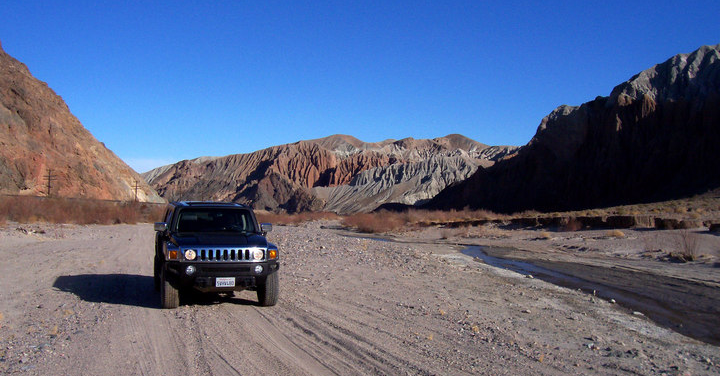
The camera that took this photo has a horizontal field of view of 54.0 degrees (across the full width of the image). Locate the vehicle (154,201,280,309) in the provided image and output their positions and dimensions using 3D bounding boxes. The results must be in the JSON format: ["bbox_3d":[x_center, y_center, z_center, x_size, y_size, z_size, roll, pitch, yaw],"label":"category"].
[{"bbox_3d":[-2.880,1.165,13.630,1.980,1.880,4.720,1,-2,-18],"label":"vehicle"}]

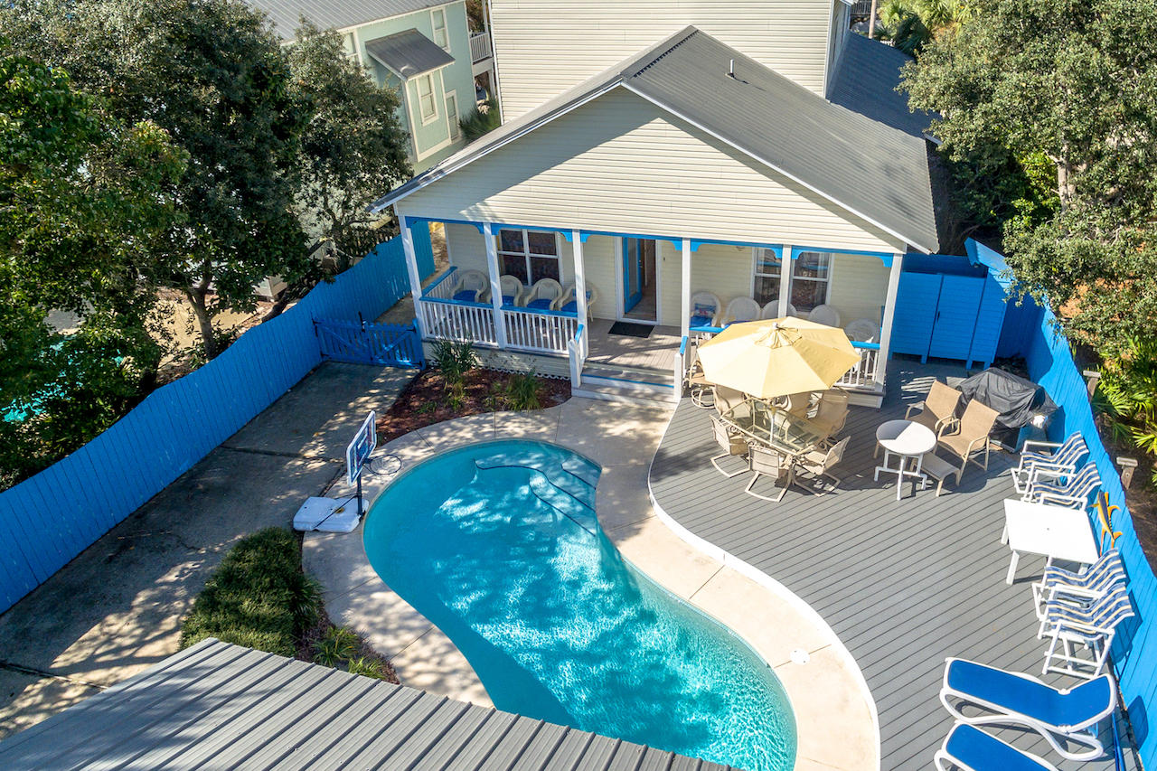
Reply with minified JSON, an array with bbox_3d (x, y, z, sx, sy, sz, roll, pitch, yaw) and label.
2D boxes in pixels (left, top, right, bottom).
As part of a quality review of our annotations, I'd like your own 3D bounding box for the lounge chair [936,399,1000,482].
[{"bbox_3d":[6.720,0.959,11.119,0.780,1.030,0.630,-16,34,-20],"label":"lounge chair"}]

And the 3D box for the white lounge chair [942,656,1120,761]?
[{"bbox_3d":[5.134,3.464,7.333,1.600,0.880,0.640,10,37,22],"label":"white lounge chair"}]

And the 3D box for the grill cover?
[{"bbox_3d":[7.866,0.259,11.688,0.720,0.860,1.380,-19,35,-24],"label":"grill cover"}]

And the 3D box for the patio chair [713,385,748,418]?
[{"bbox_3d":[2.918,0.410,11.645,0.620,0.950,0.720,-7,34,-2],"label":"patio chair"}]

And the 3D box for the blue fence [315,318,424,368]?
[{"bbox_3d":[-4.792,-0.967,14.695,2.520,1.150,0.100,5,32,13],"label":"blue fence"}]

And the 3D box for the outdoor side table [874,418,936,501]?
[{"bbox_3d":[5.304,1.173,10.342,0.860,0.750,0.860,9,36,20],"label":"outdoor side table"}]

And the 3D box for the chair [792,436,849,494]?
[{"bbox_3d":[4.073,1.221,10.931,0.640,0.970,0.730,-24,37,-30],"label":"chair"}]

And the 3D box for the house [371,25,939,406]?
[{"bbox_3d":[1.834,-4.125,14.523,10.600,5.750,6.600,9,36,20],"label":"house"}]

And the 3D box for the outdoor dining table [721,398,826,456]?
[{"bbox_3d":[3.459,1.011,11.431,0.970,0.740,1.600,-27,39,-34],"label":"outdoor dining table"}]

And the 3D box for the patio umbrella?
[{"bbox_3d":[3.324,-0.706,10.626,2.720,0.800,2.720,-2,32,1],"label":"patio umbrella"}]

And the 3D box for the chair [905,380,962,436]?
[{"bbox_3d":[5.944,0.558,10.944,0.800,1.000,0.650,-21,37,-22],"label":"chair"}]

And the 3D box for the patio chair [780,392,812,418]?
[{"bbox_3d":[3.932,0.461,11.423,0.720,0.950,0.620,-25,38,-26],"label":"patio chair"}]

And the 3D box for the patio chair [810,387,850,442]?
[{"bbox_3d":[4.492,0.654,11.706,0.630,0.980,0.740,24,41,37],"label":"patio chair"}]

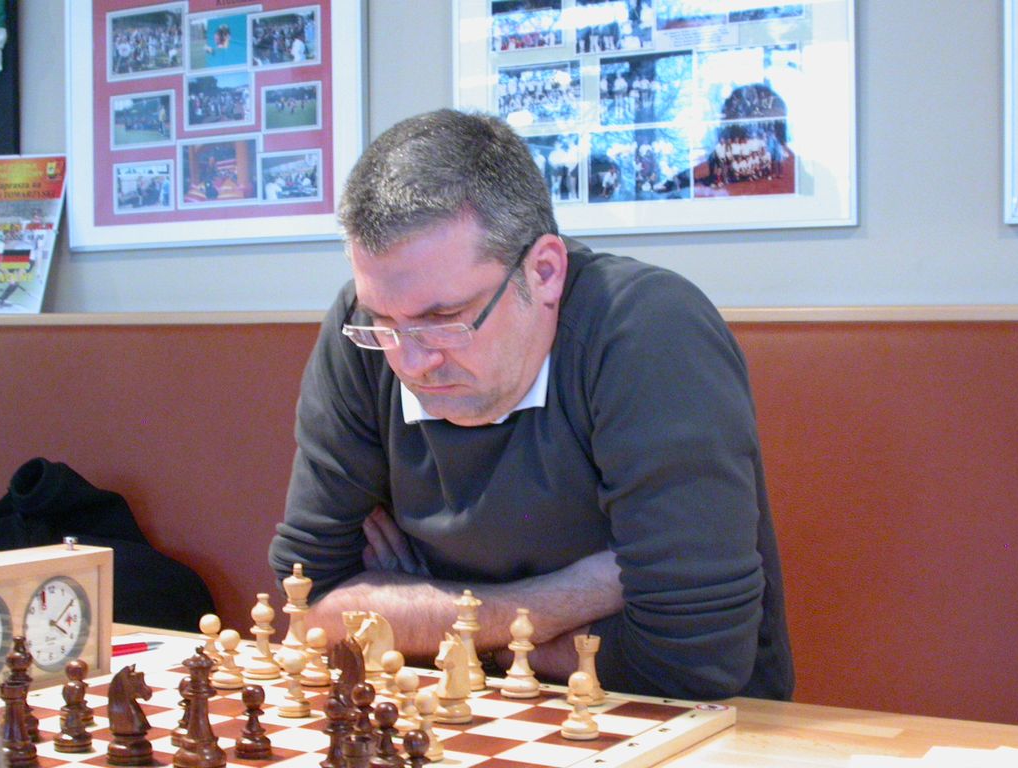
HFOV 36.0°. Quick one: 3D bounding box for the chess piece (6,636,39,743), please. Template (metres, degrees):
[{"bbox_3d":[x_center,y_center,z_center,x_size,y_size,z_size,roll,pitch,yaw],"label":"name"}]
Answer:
[{"bbox_3d":[-0.348,0.215,1.111,0.030,0.071,0.030,1,0,29],"label":"chess piece"}]

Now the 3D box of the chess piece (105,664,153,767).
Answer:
[{"bbox_3d":[-0.260,0.225,1.075,0.031,0.067,0.031,1,0,23],"label":"chess piece"}]

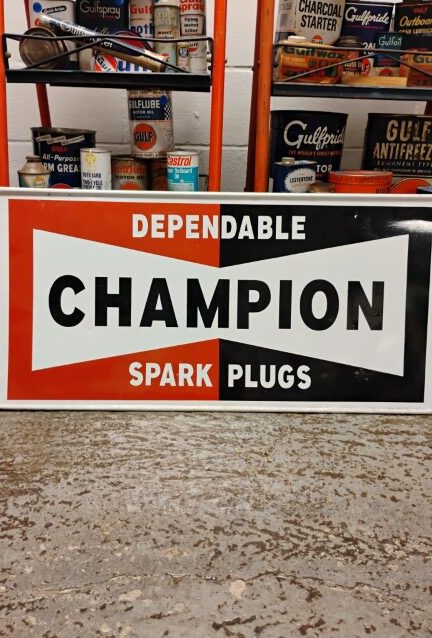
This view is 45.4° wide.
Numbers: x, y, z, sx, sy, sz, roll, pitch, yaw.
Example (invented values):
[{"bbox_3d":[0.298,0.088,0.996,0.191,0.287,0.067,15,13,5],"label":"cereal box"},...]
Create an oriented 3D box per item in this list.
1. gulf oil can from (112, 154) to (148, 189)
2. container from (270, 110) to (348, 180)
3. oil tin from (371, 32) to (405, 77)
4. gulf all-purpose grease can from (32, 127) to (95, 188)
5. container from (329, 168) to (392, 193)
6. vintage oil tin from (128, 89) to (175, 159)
[{"bbox_3d":[-0.205,-0.307,1.222,0.103,0.141,0.103,-4,22,-14],"label":"gulf oil can"},{"bbox_3d":[0.204,-0.341,1.185,0.170,0.245,0.170,1,21,0],"label":"container"},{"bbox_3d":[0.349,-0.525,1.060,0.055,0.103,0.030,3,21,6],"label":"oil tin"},{"bbox_3d":[-0.362,-0.357,1.258,0.152,0.196,0.152,-2,21,-7],"label":"gulf all-purpose grease can"},{"bbox_3d":[0.302,-0.250,1.112,0.134,0.130,0.134,5,21,9],"label":"container"},{"bbox_3d":[-0.146,-0.439,1.171,0.103,0.141,0.103,4,21,8],"label":"vintage oil tin"}]

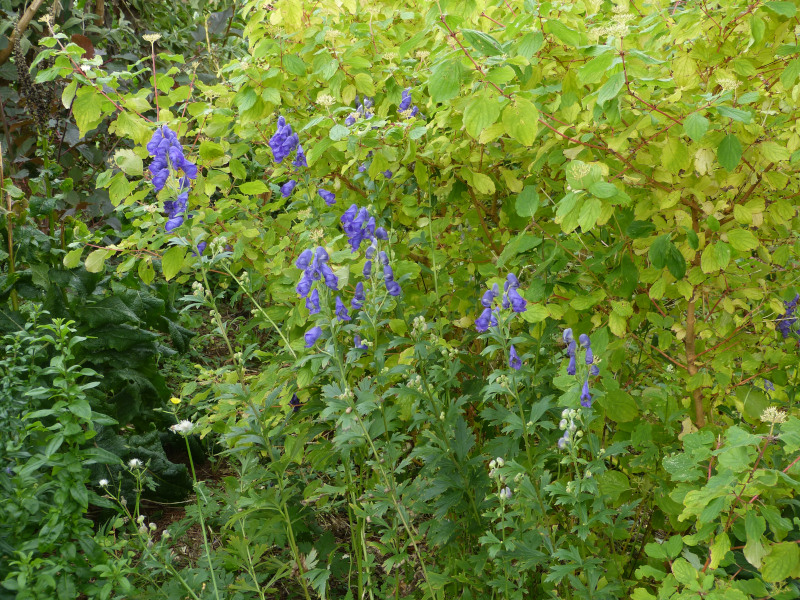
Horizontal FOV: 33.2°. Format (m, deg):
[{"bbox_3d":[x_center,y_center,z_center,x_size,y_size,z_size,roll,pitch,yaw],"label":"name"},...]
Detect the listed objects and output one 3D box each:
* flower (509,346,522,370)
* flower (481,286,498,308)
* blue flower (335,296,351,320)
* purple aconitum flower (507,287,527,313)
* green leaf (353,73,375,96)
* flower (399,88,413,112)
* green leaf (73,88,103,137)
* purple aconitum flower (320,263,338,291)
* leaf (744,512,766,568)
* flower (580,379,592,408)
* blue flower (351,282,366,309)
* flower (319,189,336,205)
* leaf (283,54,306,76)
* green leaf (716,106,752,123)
[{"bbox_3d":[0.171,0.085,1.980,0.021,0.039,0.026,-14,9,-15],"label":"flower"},{"bbox_3d":[0.154,-0.004,2.320,0.023,0.036,0.027,2,7,-34],"label":"flower"},{"bbox_3d":[-0.099,0.015,2.300,0.027,0.041,0.027,-11,6,-17],"label":"blue flower"},{"bbox_3d":[0.200,-0.001,2.300,0.030,0.043,0.027,-20,7,34],"label":"purple aconitum flower"},{"bbox_3d":[-0.060,-0.362,2.250,0.047,0.032,0.015,34,-14,10],"label":"green leaf"},{"bbox_3d":[0.010,-0.351,2.350,0.025,0.042,0.025,17,6,24],"label":"flower"},{"bbox_3d":[-0.511,-0.308,2.200,0.044,0.081,0.022,9,-14,8],"label":"green leaf"},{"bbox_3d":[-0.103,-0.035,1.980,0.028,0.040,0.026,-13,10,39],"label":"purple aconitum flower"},{"bbox_3d":[0.530,0.357,2.000,0.033,0.082,0.018,1,12,6],"label":"leaf"},{"bbox_3d":[0.285,0.143,2.050,0.018,0.043,0.022,-1,9,-6],"label":"flower"},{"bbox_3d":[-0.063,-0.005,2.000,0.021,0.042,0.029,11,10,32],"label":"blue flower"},{"bbox_3d":[-0.141,-0.201,2.600,0.030,0.038,0.025,-29,7,27],"label":"flower"},{"bbox_3d":[-0.197,-0.437,2.500,0.045,0.043,0.024,8,24,3],"label":"leaf"},{"bbox_3d":[0.586,-0.325,2.350,0.062,0.026,0.030,-10,21,-10],"label":"green leaf"}]

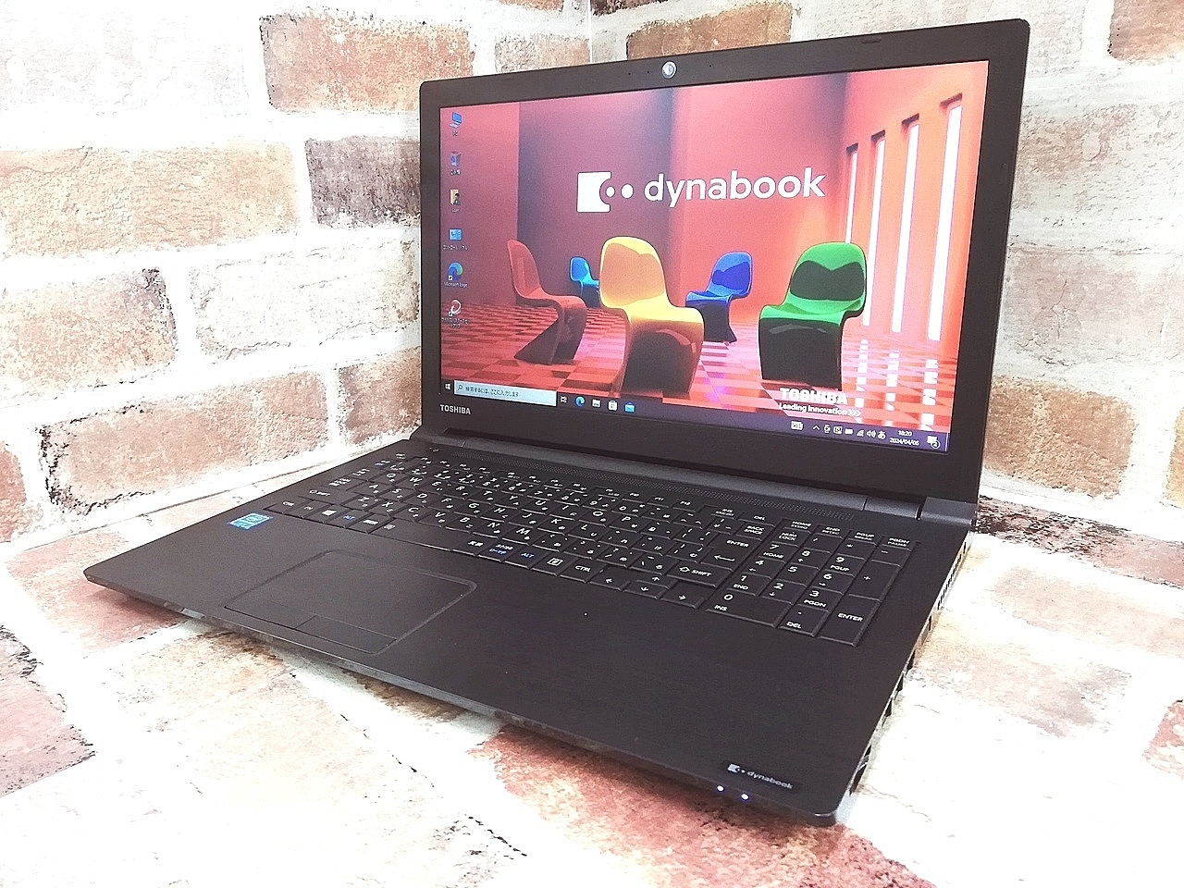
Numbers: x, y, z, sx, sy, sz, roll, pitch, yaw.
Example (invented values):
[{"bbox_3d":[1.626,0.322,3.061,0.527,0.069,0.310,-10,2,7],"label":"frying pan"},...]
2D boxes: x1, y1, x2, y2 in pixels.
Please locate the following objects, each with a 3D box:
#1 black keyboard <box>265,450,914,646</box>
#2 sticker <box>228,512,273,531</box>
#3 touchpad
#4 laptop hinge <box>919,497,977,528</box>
[{"bbox_3d":[-0.014,0.043,0.479,0.342,0.005,0.111,8,21,30],"label":"black keyboard"},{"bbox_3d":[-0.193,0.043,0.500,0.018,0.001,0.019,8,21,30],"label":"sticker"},{"bbox_3d":[-0.111,0.070,0.409,0.093,0.002,0.068,8,21,30],"label":"touchpad"},{"bbox_3d":[0.186,0.035,0.464,0.025,0.010,0.019,8,21,30],"label":"laptop hinge"}]

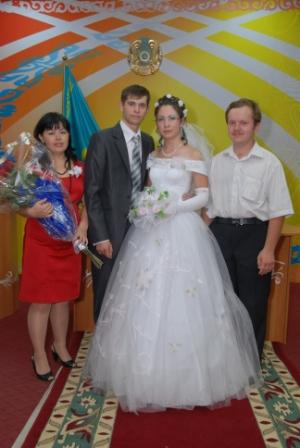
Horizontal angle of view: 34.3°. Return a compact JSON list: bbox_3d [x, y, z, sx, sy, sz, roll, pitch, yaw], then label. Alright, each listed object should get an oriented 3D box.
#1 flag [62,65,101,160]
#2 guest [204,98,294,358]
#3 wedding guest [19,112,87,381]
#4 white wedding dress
[{"bbox_3d":[-0.570,-0.734,4.440,0.450,1.350,0.280,-2,10,-10],"label":"flag"},{"bbox_3d":[0.635,0.061,3.176,0.550,1.710,0.360,4,10,20],"label":"guest"},{"bbox_3d":[-0.605,0.129,3.045,0.420,1.620,0.420,-3,10,-18],"label":"wedding guest"},{"bbox_3d":[0.145,0.269,2.968,1.050,1.370,0.950,2,10,14],"label":"white wedding dress"}]

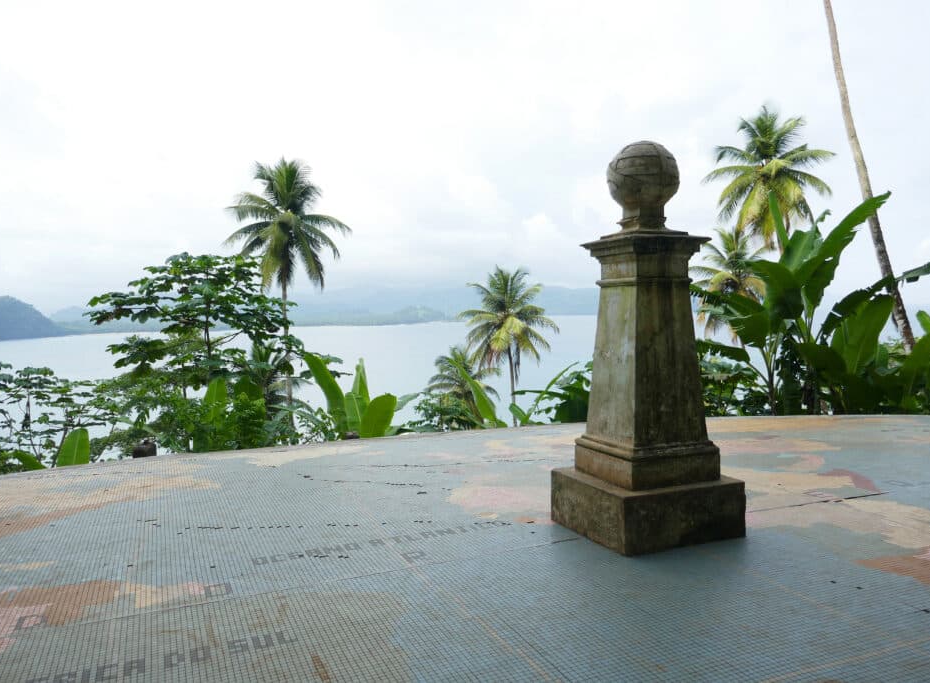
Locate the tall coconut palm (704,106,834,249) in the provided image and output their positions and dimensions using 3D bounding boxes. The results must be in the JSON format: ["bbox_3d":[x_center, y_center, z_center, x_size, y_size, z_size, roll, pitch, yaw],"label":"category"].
[{"bbox_3d":[14.557,-3.848,34.000,6.215,14.772,6.215,-1,3,0],"label":"tall coconut palm"}]

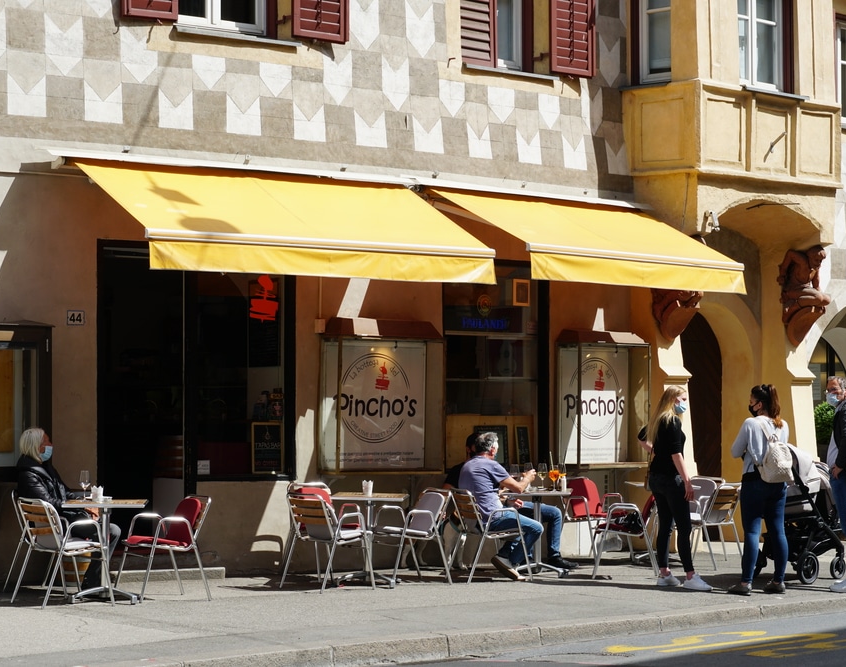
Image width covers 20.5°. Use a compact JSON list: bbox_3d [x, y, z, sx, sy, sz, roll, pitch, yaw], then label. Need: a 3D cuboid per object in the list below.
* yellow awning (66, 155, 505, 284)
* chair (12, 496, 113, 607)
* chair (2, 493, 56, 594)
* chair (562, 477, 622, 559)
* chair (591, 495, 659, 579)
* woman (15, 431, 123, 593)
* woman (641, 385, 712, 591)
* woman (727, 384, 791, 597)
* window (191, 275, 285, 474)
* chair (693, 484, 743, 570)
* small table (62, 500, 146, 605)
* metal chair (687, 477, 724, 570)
[{"bbox_3d":[-1.137,-0.924,20.109,3.628,0.980,1.268,1,-2,-38],"label":"yellow awning"},{"bbox_3d":[-2.621,1.593,17.044,0.585,0.765,0.535,1,-3,-35],"label":"chair"},{"bbox_3d":[-2.834,1.609,18.016,0.585,0.765,0.535,-1,-2,25],"label":"chair"},{"bbox_3d":[1.638,1.793,22.353,0.535,0.765,0.585,2,-3,-43],"label":"chair"},{"bbox_3d":[1.797,1.757,20.488,0.585,0.765,0.535,0,-2,7],"label":"chair"},{"bbox_3d":[-2.877,1.412,18.939,0.760,1.300,0.480,-1,-2,30],"label":"woman"},{"bbox_3d":[2.110,1.269,19.472,0.430,1.660,0.500,1,-2,-27],"label":"woman"},{"bbox_3d":[2.768,1.279,19.250,0.380,1.690,0.460,-2,-3,44],"label":"woman"},{"bbox_3d":[-1.624,0.292,20.650,0.930,1.982,0.120,1,-2,-38],"label":"window"},{"bbox_3d":[2.678,1.809,22.102,0.585,0.765,0.535,-2,-3,38],"label":"chair"},{"bbox_3d":[-2.386,1.629,17.540,0.640,0.725,0.640,0,-2,-7],"label":"small table"},{"bbox_3d":[2.603,1.823,22.829,0.585,0.765,0.535,2,-3,-41],"label":"metal chair"}]

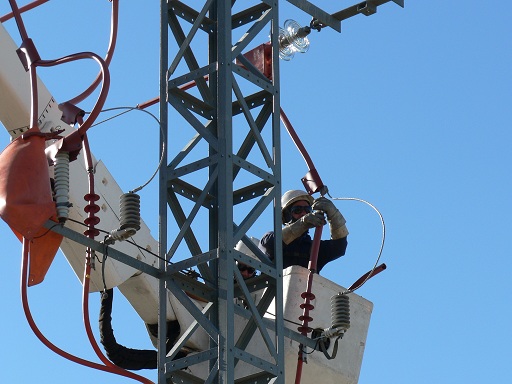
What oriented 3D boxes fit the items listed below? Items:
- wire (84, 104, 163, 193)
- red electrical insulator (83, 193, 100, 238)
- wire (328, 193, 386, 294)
[{"bbox_3d":[-0.751,-0.243,13.850,0.470,0.550,0.140,-7,-26,13],"label":"wire"},{"bbox_3d":[-0.933,0.134,13.790,0.098,0.250,0.098,-1,-25,0],"label":"red electrical insulator"},{"bbox_3d":[0.638,0.324,15.250,0.360,0.680,0.140,-8,-26,15],"label":"wire"}]

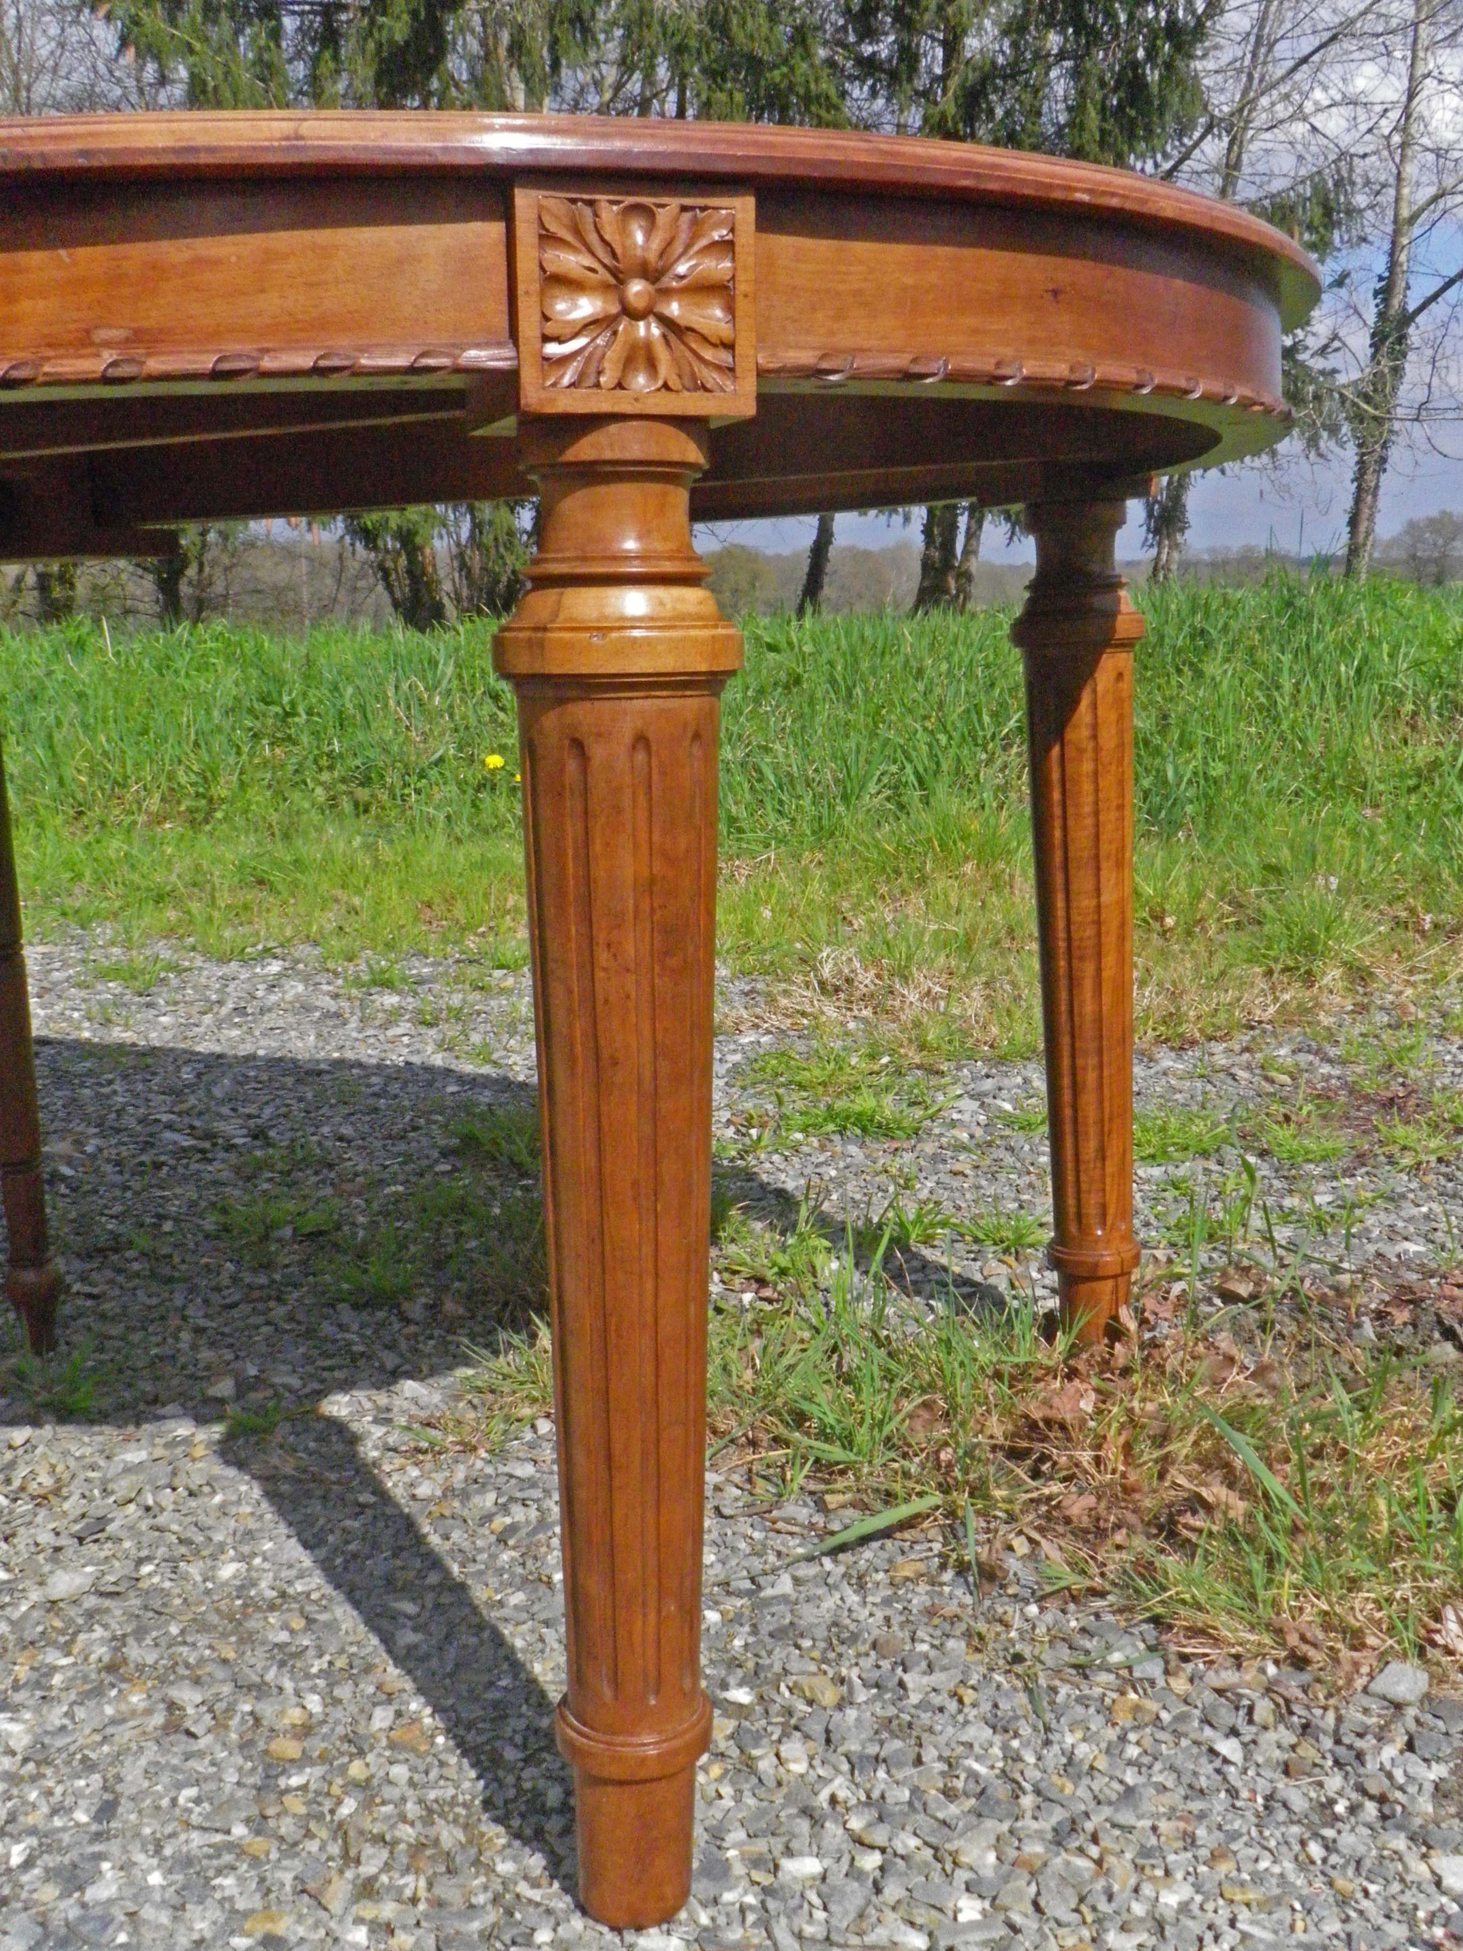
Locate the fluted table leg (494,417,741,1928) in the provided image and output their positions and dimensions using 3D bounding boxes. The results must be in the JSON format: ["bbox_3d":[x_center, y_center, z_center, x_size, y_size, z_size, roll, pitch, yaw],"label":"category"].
[{"bbox_3d":[-0.044,0.100,0.826,0.097,0.637,0.097,-3,11,-14],"label":"fluted table leg"}]

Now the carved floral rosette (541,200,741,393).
[{"bbox_3d":[-0.033,-0.244,0.712,0.072,0.066,0.016,-3,10,-14],"label":"carved floral rosette"}]

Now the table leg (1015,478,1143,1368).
[{"bbox_3d":[0.263,-0.020,1.461,0.097,0.637,0.097,-6,10,-13],"label":"table leg"}]

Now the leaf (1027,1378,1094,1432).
[{"bbox_3d":[0.229,0.298,1.367,0.049,0.022,0.046,-1,10,0],"label":"leaf"}]

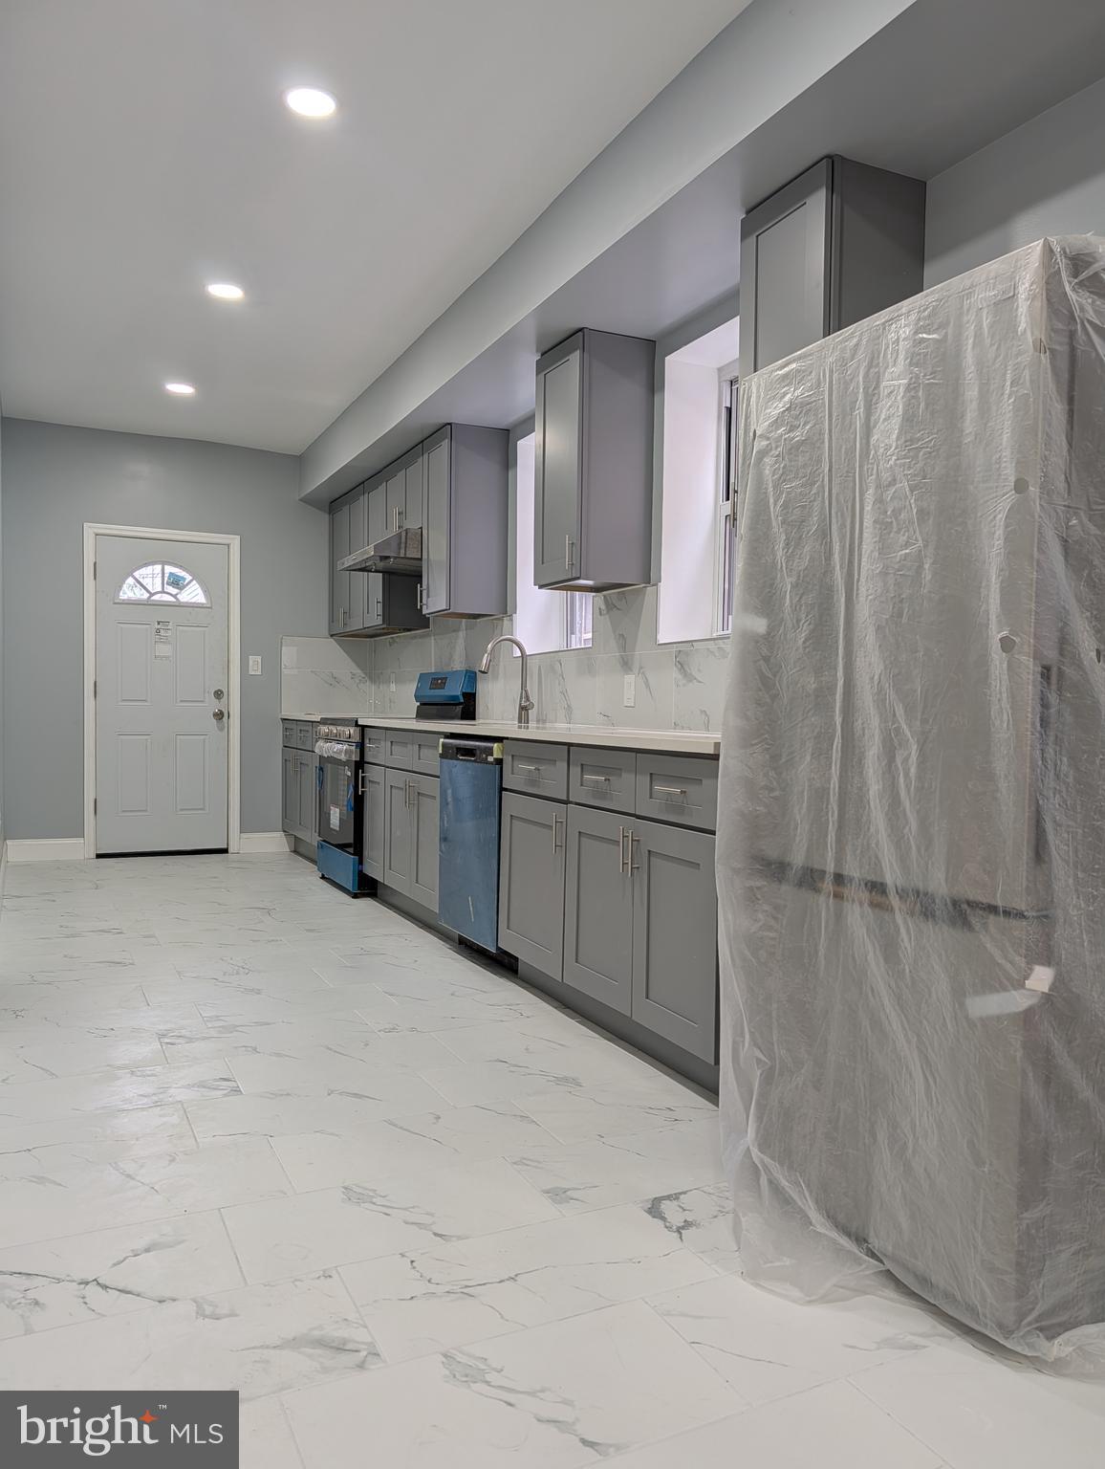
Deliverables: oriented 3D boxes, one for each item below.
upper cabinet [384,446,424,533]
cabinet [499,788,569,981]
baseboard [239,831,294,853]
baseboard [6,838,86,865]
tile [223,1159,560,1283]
[{"bbox_3d":[-0.683,-1.305,5.671,0.320,0.447,0.730,0,2,-26],"label":"upper cabinet"},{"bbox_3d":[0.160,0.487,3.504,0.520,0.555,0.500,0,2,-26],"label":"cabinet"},{"bbox_3d":[-1.942,0.730,6.920,0.340,0.123,0.018,0,2,-26],"label":"baseboard"},{"bbox_3d":[-3.155,0.717,6.344,0.418,0.143,0.017,0,2,-26],"label":"baseboard"},{"bbox_3d":[-0.320,0.957,2.028,0.606,0.010,0.298,0,2,-26],"label":"tile"}]

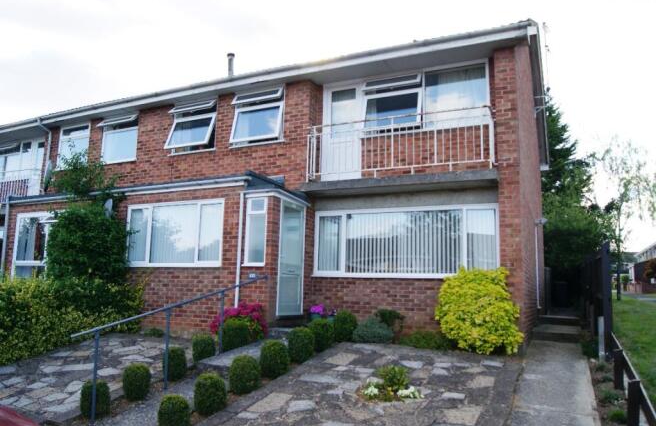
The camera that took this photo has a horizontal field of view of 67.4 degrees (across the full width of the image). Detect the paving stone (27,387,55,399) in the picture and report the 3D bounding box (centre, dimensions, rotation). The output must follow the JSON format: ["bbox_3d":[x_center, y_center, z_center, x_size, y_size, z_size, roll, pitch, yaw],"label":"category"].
[{"bbox_3d":[-3.274,2.083,5.617,0.250,0.040,0.250,-2,-2,25],"label":"paving stone"}]

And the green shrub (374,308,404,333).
[{"bbox_3d":[1.076,1.890,8.600,0.510,0.470,0.430,-3,-9,25],"label":"green shrub"}]

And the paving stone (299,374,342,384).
[{"bbox_3d":[-0.090,2.235,6.640,0.600,0.040,0.230,0,-1,14],"label":"paving stone"}]

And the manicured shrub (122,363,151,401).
[{"bbox_3d":[-2.177,1.923,5.607,0.310,0.410,0.310,-2,-9,25],"label":"manicured shrub"}]

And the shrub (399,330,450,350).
[{"bbox_3d":[1.575,2.065,8.022,0.860,0.280,0.520,-3,-9,25],"label":"shrub"}]

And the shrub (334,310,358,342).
[{"bbox_3d":[0.335,1.993,8.758,0.420,0.510,0.420,1,-9,0],"label":"shrub"}]

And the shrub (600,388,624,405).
[{"bbox_3d":[3.363,2.145,5.830,0.300,0.160,0.280,-3,-9,25],"label":"shrub"}]

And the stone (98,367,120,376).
[{"bbox_3d":[-3.040,2.229,6.809,0.440,0.040,0.255,-3,-2,41],"label":"stone"}]

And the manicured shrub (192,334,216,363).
[{"bbox_3d":[-1.829,1.997,7.331,0.360,0.420,0.360,1,-9,0],"label":"manicured shrub"}]

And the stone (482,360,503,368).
[{"bbox_3d":[2.296,2.150,6.917,0.357,0.050,0.159,-2,-1,42],"label":"stone"}]

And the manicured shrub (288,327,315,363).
[{"bbox_3d":[-0.384,1.957,7.261,0.382,0.502,0.382,1,-8,0],"label":"manicured shrub"}]

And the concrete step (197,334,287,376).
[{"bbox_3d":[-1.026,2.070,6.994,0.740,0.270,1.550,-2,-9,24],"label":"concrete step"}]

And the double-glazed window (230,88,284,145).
[{"bbox_3d":[-1.405,-1.933,9.825,1.190,1.170,0.200,-3,-9,25],"label":"double-glazed window"}]

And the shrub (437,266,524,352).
[{"bbox_3d":[2.305,1.491,7.521,1.250,1.300,1.150,-2,-9,25],"label":"shrub"}]

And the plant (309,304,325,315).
[{"bbox_3d":[-0.213,1.790,9.119,0.300,0.220,0.280,-3,-9,25],"label":"plant"}]

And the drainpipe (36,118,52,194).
[{"bbox_3d":[-7.263,-1.397,12.401,0.090,1.870,0.360,-3,-9,25],"label":"drainpipe"}]

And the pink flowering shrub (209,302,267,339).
[{"bbox_3d":[-1.488,1.764,7.937,0.980,0.660,0.520,-3,-9,25],"label":"pink flowering shrub"}]

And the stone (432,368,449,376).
[{"bbox_3d":[1.580,2.240,6.990,0.230,0.040,0.270,0,-1,14],"label":"stone"}]

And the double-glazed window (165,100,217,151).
[{"bbox_3d":[-2.892,-1.859,10.376,1.130,1.130,0.270,-2,-9,25],"label":"double-glazed window"}]

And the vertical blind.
[{"bbox_3d":[1.310,0.507,8.977,3.400,1.230,0.100,-3,-9,25],"label":"vertical blind"}]

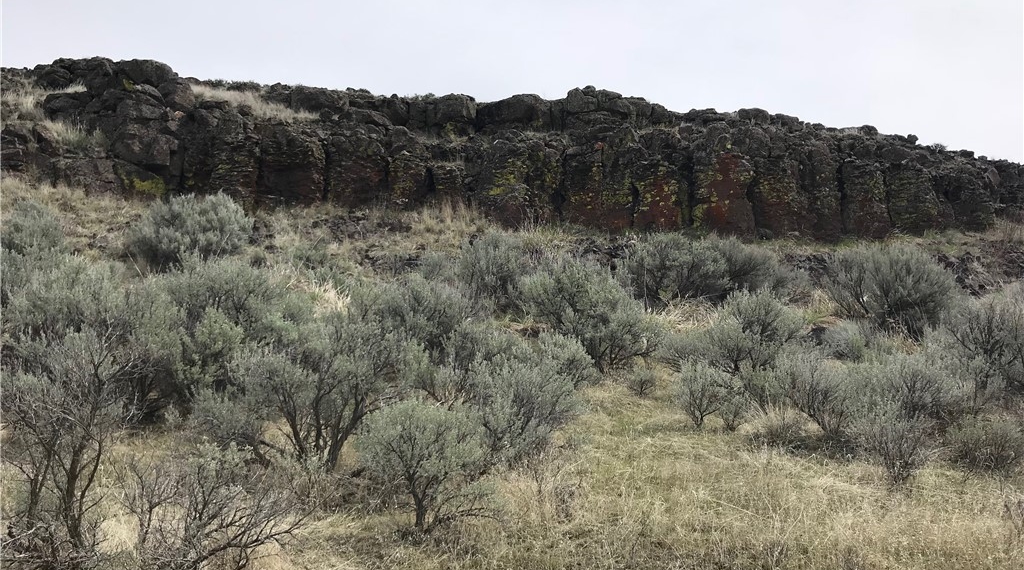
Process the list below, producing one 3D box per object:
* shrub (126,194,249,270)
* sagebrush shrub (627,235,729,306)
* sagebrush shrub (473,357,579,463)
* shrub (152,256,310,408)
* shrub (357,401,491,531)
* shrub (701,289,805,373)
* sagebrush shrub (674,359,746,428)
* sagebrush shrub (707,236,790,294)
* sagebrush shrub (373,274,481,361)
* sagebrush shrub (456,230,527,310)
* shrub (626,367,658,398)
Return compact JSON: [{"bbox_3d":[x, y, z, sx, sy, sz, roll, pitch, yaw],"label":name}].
[{"bbox_3d":[-5.667,-0.943,14.600,2.190,1.410,2.010,0,0,0],"label":"shrub"},{"bbox_3d":[2.837,-0.249,14.200,1.750,1.270,1.610,0,0,0],"label":"sagebrush shrub"},{"bbox_3d":[0.111,1.030,6.800,0.900,0.900,0.830,0,0,0],"label":"sagebrush shrub"},{"bbox_3d":[-2.845,0.492,8.400,1.600,1.580,1.470,0,0,0],"label":"shrub"},{"bbox_3d":[-0.534,1.096,5.000,0.830,0.810,0.770,0,0,0],"label":"shrub"},{"bbox_3d":[2.991,0.578,10.300,1.290,1.090,1.190,0,0,0],"label":"shrub"},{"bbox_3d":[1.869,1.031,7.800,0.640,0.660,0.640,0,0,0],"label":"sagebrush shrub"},{"bbox_3d":[4.283,-0.335,15.000,1.590,1.120,1.590,0,0,0],"label":"sagebrush shrub"},{"bbox_3d":[-1.065,0.419,10.200,1.350,1.150,1.250,0,0,0],"label":"sagebrush shrub"},{"bbox_3d":[-0.311,-0.231,13.200,1.150,1.310,1.150,0,0,0],"label":"sagebrush shrub"},{"bbox_3d":[1.418,1.059,9.000,0.350,0.330,0.320,0,0,0],"label":"shrub"}]

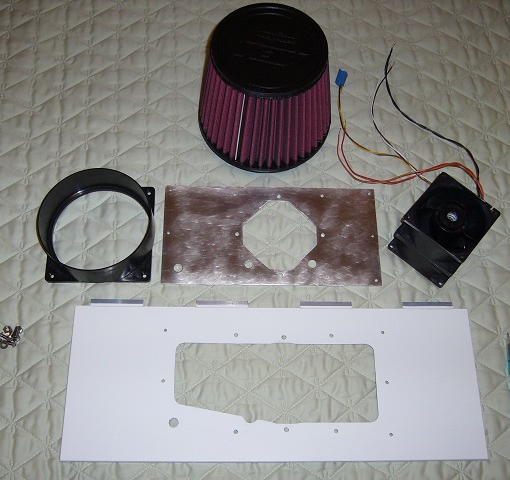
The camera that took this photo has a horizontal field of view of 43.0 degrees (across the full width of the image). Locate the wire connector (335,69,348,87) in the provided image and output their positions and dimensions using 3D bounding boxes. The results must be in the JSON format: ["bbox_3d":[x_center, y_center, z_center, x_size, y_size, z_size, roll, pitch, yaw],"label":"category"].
[{"bbox_3d":[0.115,-0.213,0.854,0.011,0.008,0.021,16,68,4],"label":"wire connector"}]

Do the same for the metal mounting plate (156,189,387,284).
[{"bbox_3d":[0.020,-0.006,0.770,0.255,0.003,0.125,1,67,-3],"label":"metal mounting plate"}]

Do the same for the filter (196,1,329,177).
[{"bbox_3d":[0.014,-0.182,0.765,0.165,0.141,0.165,7,67,0],"label":"filter"}]

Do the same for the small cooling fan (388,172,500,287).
[{"bbox_3d":[0.215,-0.010,0.743,0.079,0.075,0.079,38,71,12],"label":"small cooling fan"}]

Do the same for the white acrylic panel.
[{"bbox_3d":[0.023,0.154,0.705,0.445,0.004,0.164,1,67,-3],"label":"white acrylic panel"}]

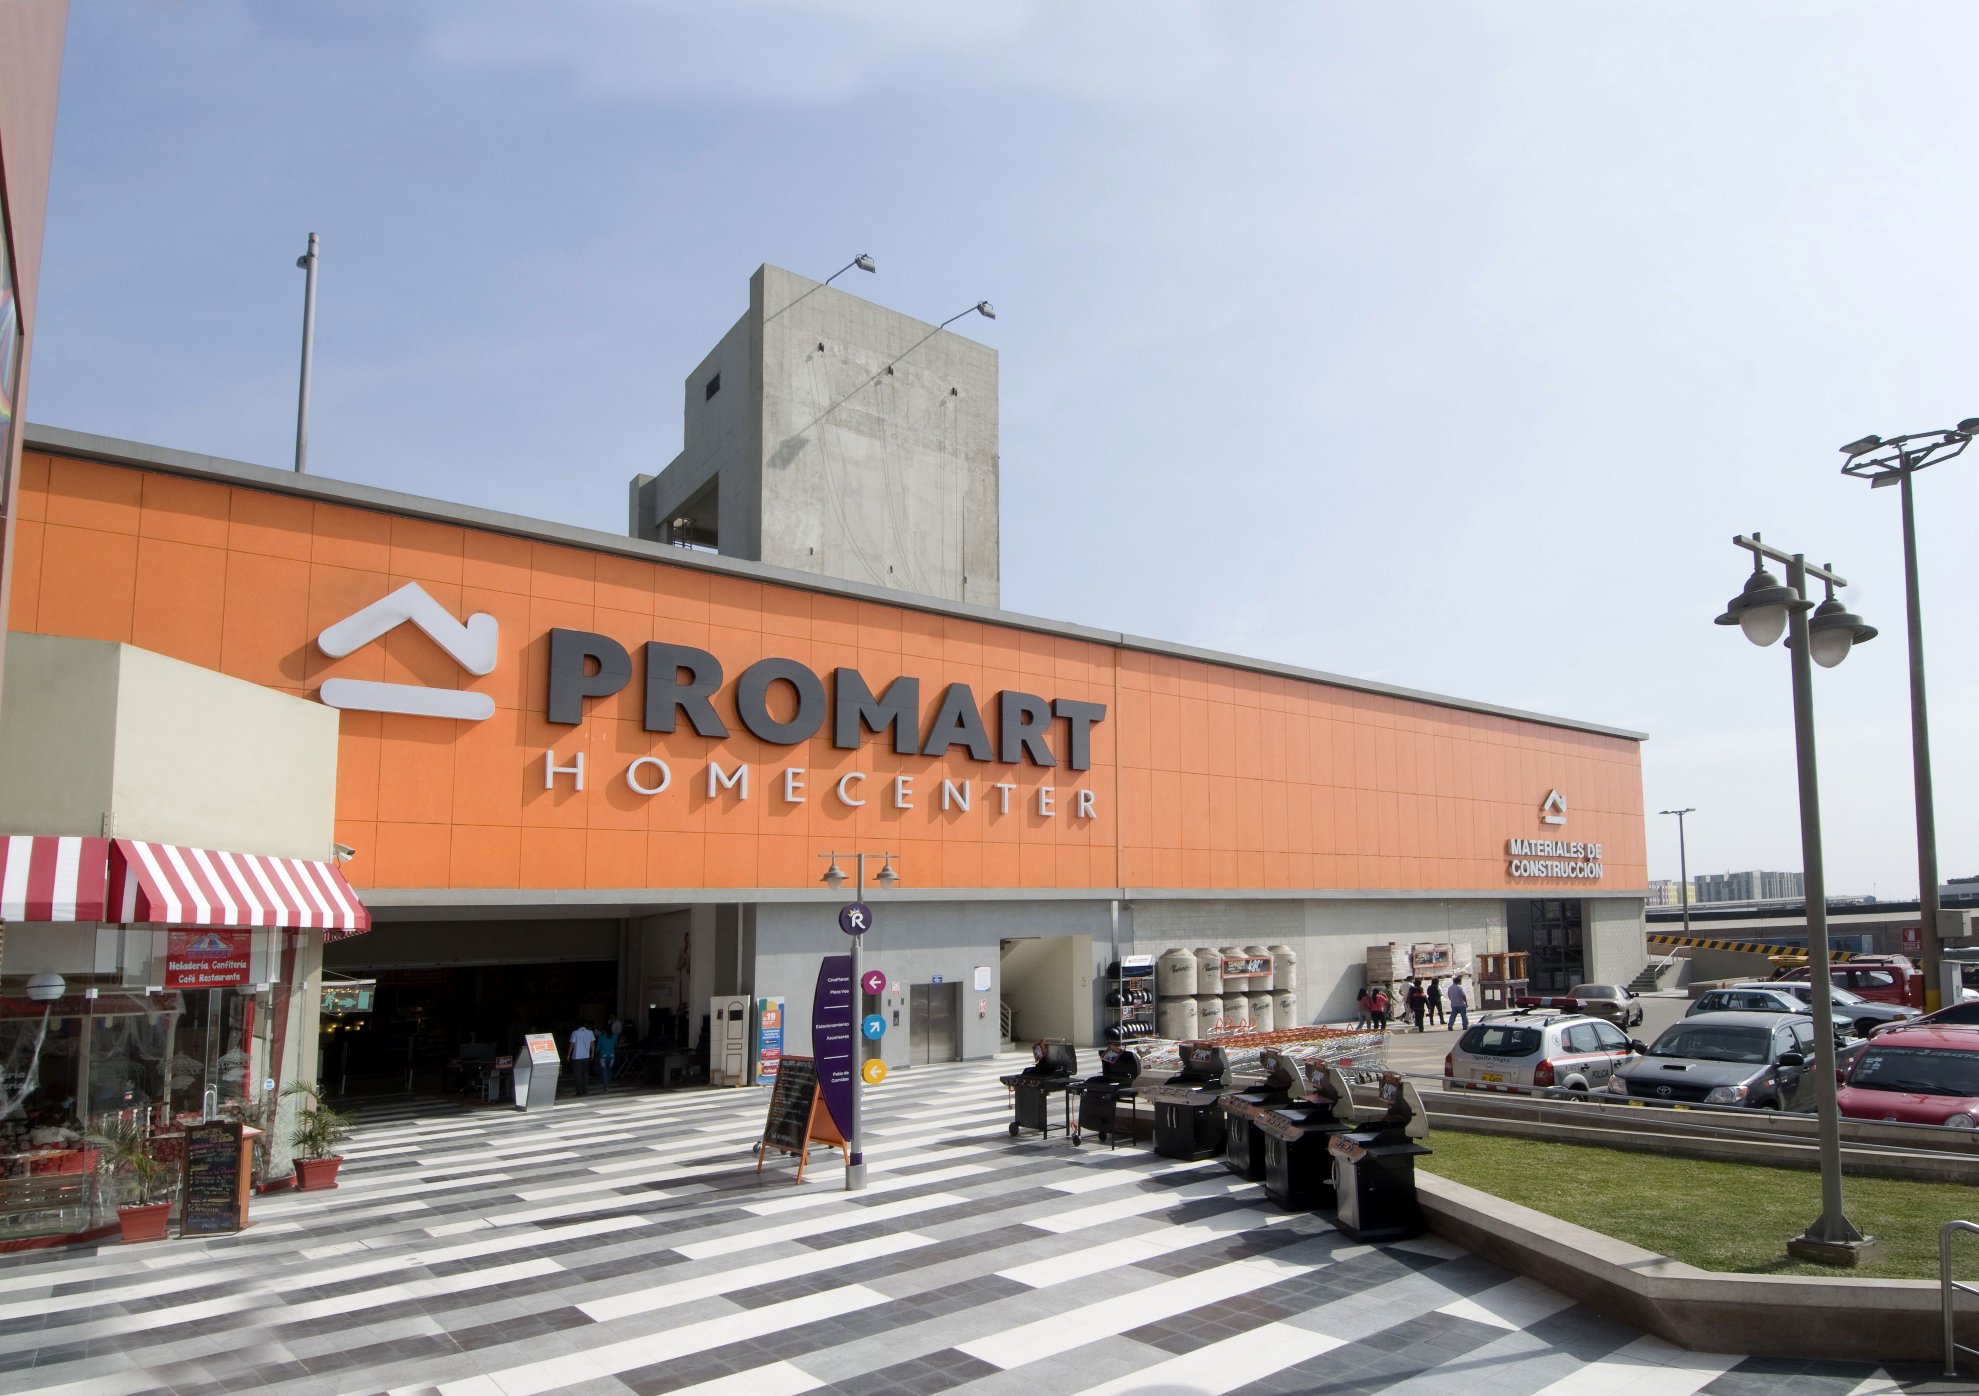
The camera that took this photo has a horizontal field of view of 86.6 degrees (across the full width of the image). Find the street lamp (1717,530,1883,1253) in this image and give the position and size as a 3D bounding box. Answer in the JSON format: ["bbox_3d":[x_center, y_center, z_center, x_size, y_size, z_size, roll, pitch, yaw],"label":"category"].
[{"bbox_3d":[5.498,1.351,7.050,1.750,4.750,0.600,5,-10,-35],"label":"street lamp"}]

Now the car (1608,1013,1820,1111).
[{"bbox_3d":[11.090,5.500,15.440,5.200,1.800,1.820,5,-10,-35],"label":"car"}]

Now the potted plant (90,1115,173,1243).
[{"bbox_3d":[-10.103,5.681,12.439,0.800,1.300,0.800,10,-15,-44],"label":"potted plant"}]

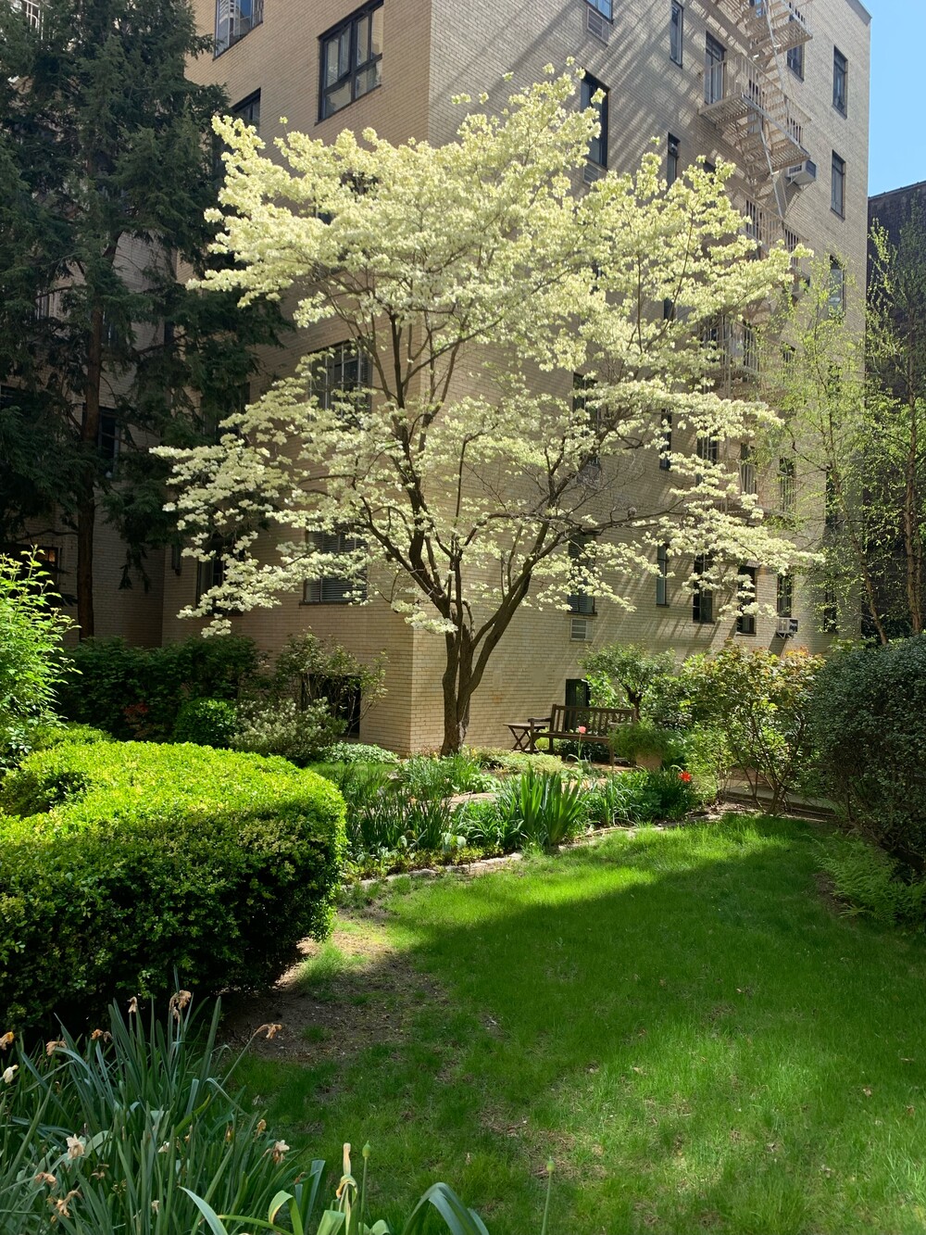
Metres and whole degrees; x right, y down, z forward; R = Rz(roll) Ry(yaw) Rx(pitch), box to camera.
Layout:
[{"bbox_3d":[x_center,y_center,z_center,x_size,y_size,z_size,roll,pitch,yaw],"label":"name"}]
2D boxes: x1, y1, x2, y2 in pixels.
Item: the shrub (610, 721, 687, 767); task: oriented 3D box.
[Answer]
[{"bbox_3d":[2.603,1.785,13.000,1.050,0.660,0.900,1,-1,0],"label":"shrub"}]

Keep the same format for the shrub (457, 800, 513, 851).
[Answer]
[{"bbox_3d":[0.189,1.762,7.900,0.460,0.430,0.440,1,-1,0],"label":"shrub"}]

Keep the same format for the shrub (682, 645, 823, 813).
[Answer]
[{"bbox_3d":[3.116,1.212,10.000,1.420,1.750,1.300,1,-1,0],"label":"shrub"}]

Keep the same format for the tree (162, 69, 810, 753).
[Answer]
[{"bbox_3d":[0.389,-2.893,13.600,9.000,9.900,7.800,1,-1,0],"label":"tree"}]

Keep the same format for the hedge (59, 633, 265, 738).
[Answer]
[{"bbox_3d":[-5.619,1.214,16.800,3.700,1.750,1.500,2,-1,-9],"label":"hedge"}]

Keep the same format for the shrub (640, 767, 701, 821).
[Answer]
[{"bbox_3d":[2.146,1.803,9.550,0.600,0.520,0.550,1,-1,0],"label":"shrub"}]

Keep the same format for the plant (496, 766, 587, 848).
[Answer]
[{"bbox_3d":[0.674,1.621,7.950,0.750,0.680,0.620,1,-1,0],"label":"plant"}]

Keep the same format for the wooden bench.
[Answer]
[{"bbox_3d":[1.874,1.767,14.347,1.360,0.860,0.620,1,-1,36],"label":"wooden bench"}]

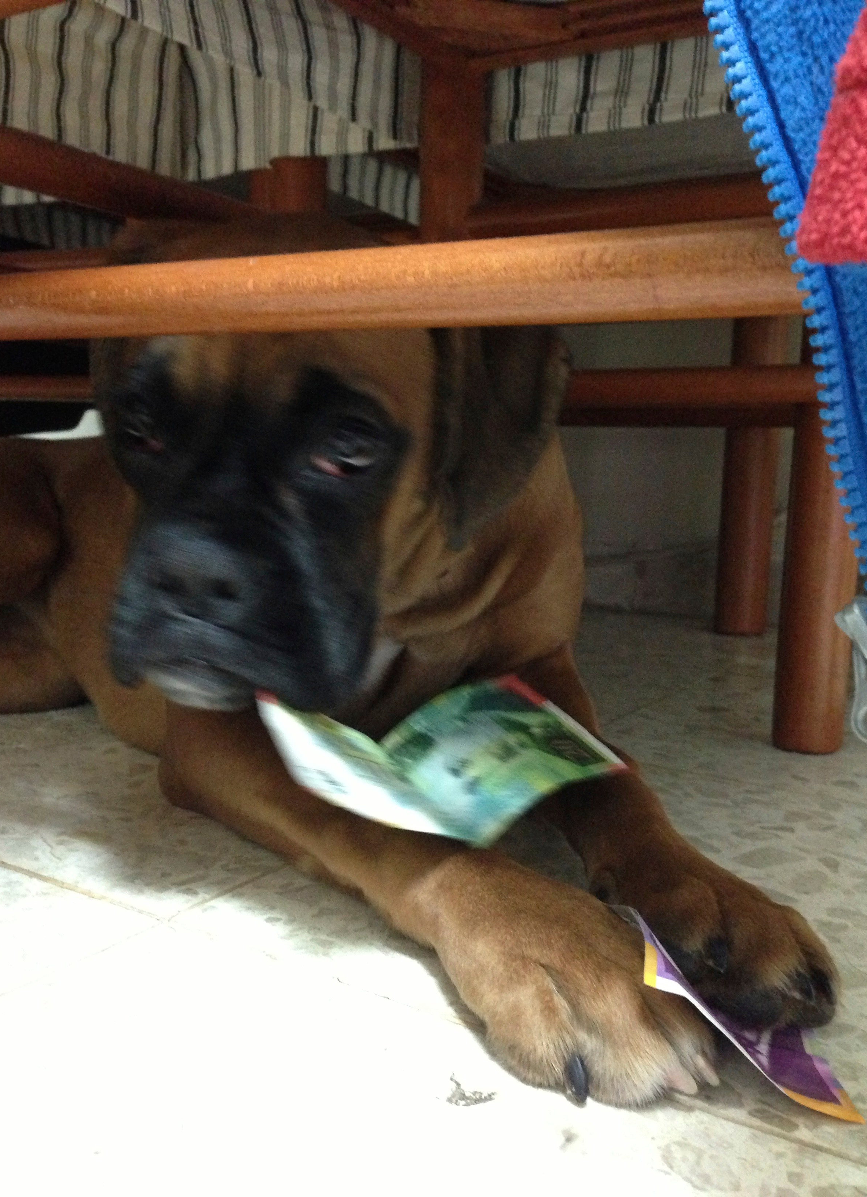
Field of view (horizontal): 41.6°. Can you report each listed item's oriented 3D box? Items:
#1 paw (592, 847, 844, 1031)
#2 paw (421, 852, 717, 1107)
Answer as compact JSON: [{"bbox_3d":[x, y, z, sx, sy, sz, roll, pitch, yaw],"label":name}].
[{"bbox_3d":[0.098,0.115,0.411,0.062,0.043,0.116,-1,8,-20],"label":"paw"},{"bbox_3d":[0.039,0.117,0.373,0.064,0.045,0.128,-1,8,-23],"label":"paw"}]

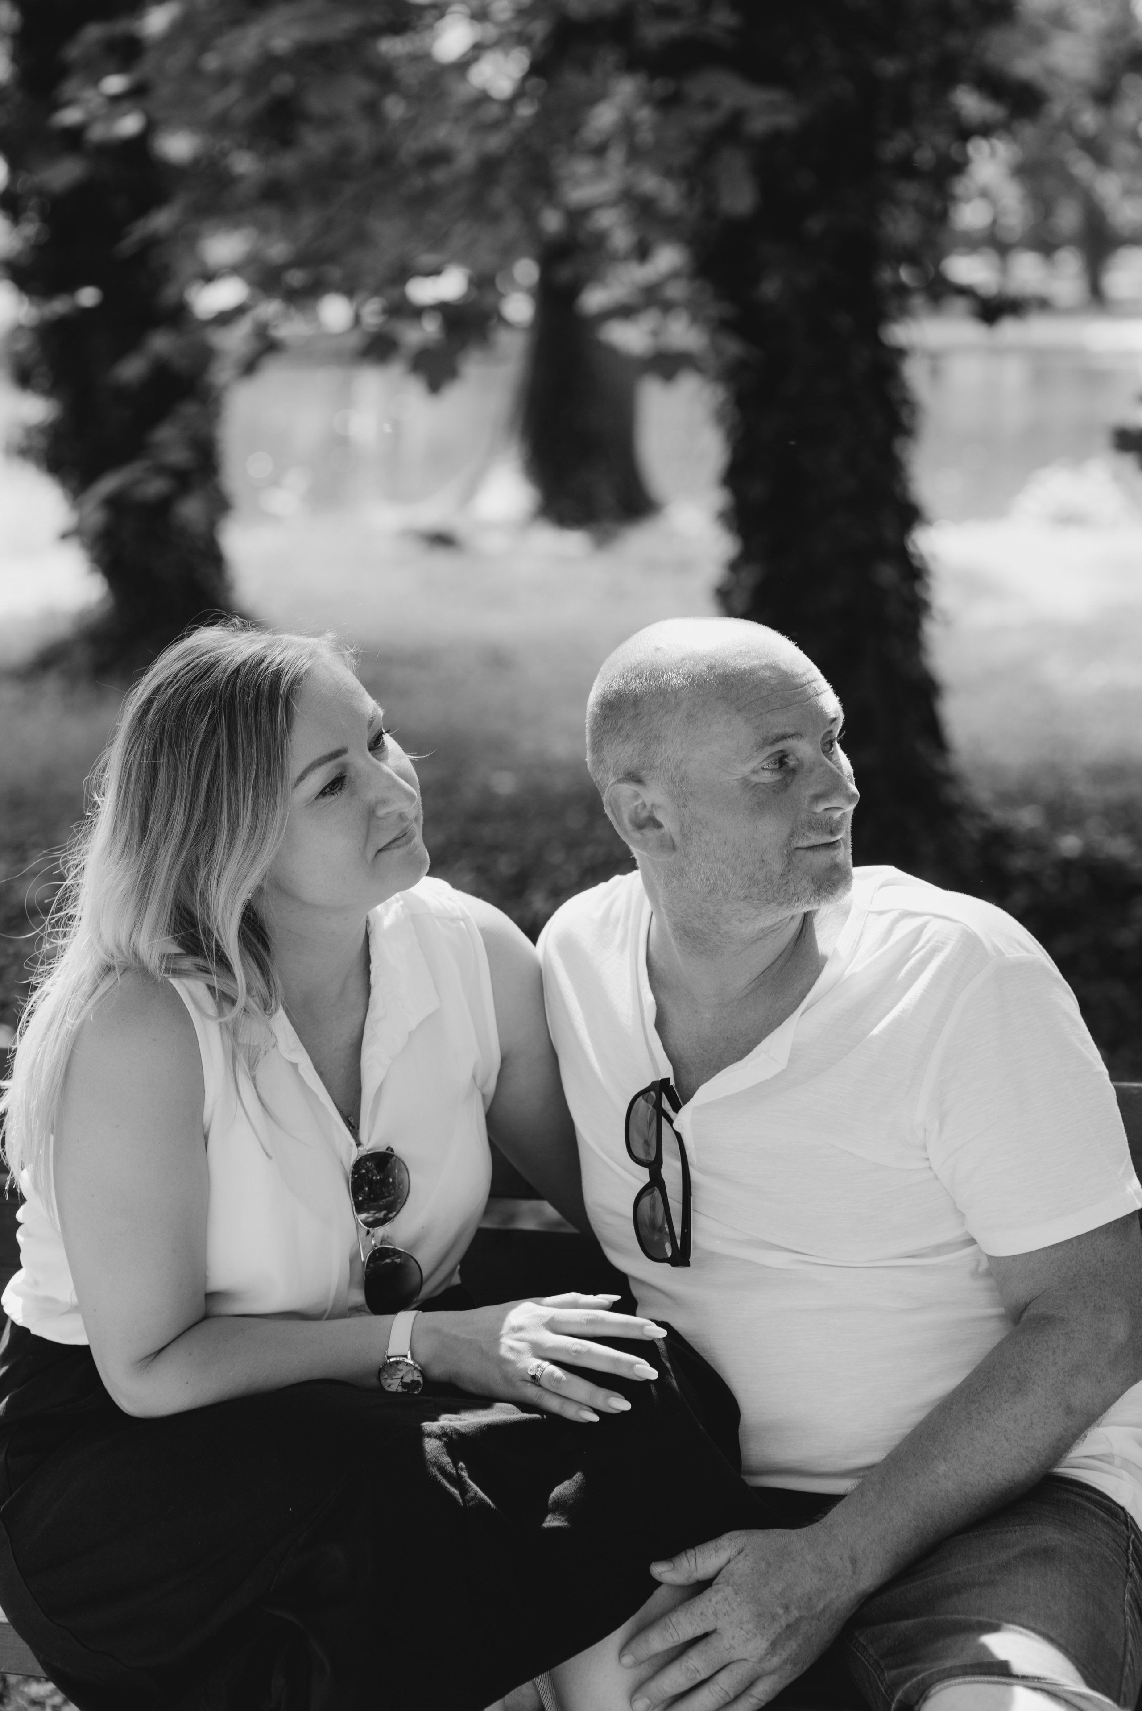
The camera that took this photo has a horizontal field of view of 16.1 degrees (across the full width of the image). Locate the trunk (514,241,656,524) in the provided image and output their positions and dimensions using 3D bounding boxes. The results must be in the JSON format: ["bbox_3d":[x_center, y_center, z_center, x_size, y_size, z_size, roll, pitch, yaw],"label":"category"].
[{"bbox_3d":[0.089,-2.528,21.500,0.680,1.580,0.660,0,8,0],"label":"trunk"}]

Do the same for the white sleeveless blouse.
[{"bbox_3d":[-0.244,0.195,3.120,0.380,0.380,0.270,-7,23,-39],"label":"white sleeveless blouse"}]

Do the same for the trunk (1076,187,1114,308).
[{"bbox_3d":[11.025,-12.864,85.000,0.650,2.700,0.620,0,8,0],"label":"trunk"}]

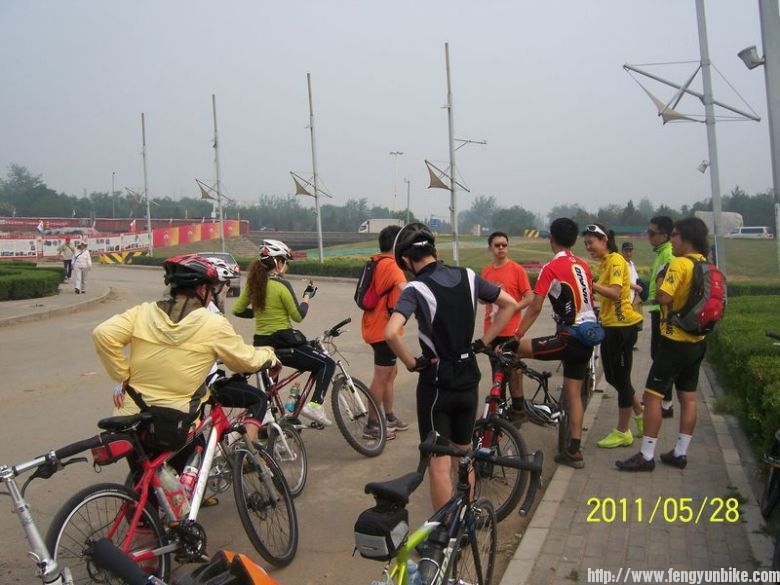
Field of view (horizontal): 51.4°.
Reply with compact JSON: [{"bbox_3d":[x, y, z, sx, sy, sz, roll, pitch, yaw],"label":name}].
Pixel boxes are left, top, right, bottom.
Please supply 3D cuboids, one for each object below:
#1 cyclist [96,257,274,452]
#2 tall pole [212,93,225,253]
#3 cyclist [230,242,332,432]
[{"bbox_3d":[-1.074,0.593,4.220,0.870,1.600,0.550,0,3,12],"label":"cyclist"},{"bbox_3d":[-11.720,-7.504,55.656,0.300,12.164,0.300,-3,3,0],"label":"tall pole"},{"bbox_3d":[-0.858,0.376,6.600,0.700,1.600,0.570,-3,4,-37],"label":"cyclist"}]

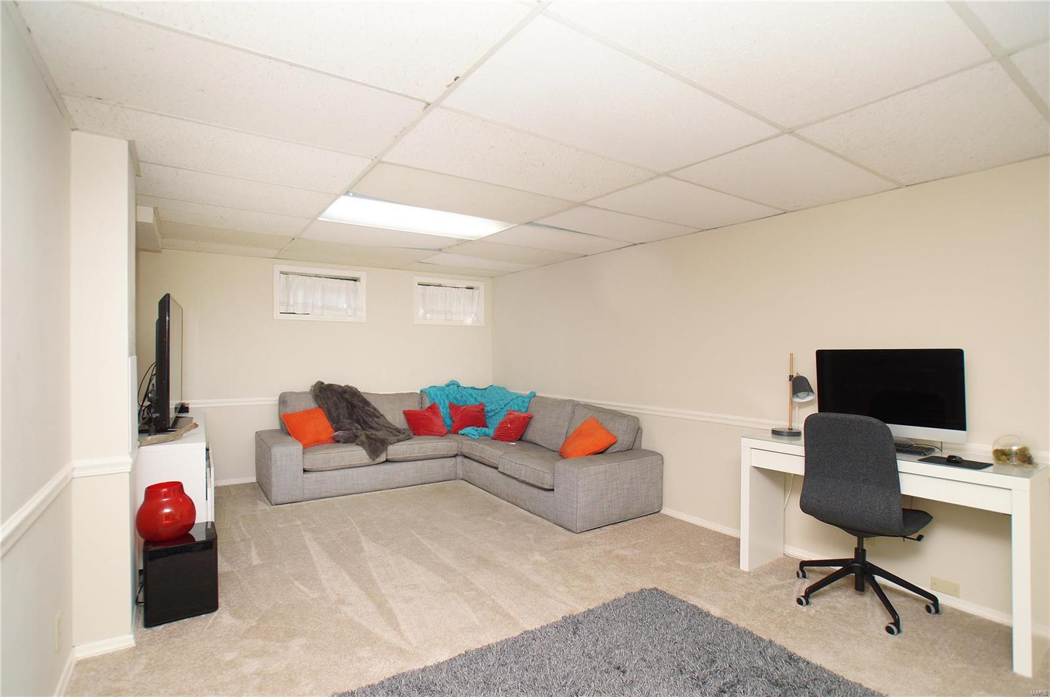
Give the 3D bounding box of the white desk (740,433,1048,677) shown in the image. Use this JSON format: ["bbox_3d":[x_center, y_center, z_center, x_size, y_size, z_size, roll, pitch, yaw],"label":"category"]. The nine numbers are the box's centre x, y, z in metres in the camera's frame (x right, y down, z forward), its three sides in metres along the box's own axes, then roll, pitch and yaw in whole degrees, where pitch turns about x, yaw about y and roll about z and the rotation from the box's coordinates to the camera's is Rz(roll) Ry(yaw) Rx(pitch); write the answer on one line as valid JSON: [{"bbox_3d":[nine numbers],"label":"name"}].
[{"bbox_3d":[1.799,0.914,2.434,0.415,0.785,1.190,0,-1,-38],"label":"white desk"}]

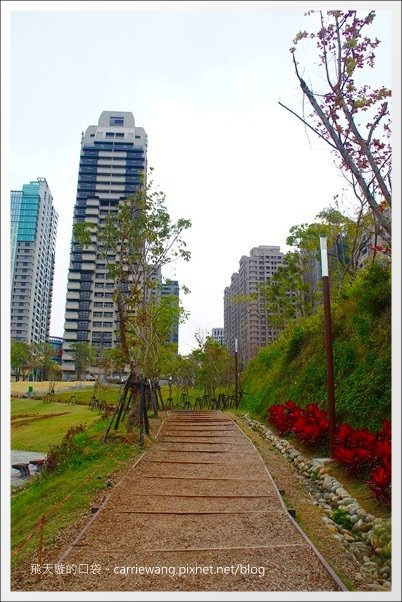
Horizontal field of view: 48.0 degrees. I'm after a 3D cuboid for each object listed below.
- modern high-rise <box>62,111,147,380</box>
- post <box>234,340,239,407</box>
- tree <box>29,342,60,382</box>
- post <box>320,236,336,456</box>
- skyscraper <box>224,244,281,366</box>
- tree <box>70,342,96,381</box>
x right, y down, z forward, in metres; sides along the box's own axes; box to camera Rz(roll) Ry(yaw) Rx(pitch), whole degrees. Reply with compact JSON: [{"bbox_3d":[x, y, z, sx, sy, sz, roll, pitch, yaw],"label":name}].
[{"bbox_3d":[-32.521,-19.650,166.425,24.963,98.323,22.000,2,-13,-6],"label":"modern high-rise"},{"bbox_3d":[2.020,4.104,25.955,0.110,3.868,0.110,0,-13,0],"label":"post"},{"bbox_3d":[-28.384,11.240,82.823,5.145,7.299,5.145,0,-13,0],"label":"tree"},{"bbox_3d":[2.202,0.698,7.936,0.110,3.868,0.110,0,-13,0],"label":"post"},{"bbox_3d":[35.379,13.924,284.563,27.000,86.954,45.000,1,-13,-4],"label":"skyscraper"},{"bbox_3d":[-21.305,11.055,82.782,4.778,6.934,4.778,0,-13,0],"label":"tree"}]

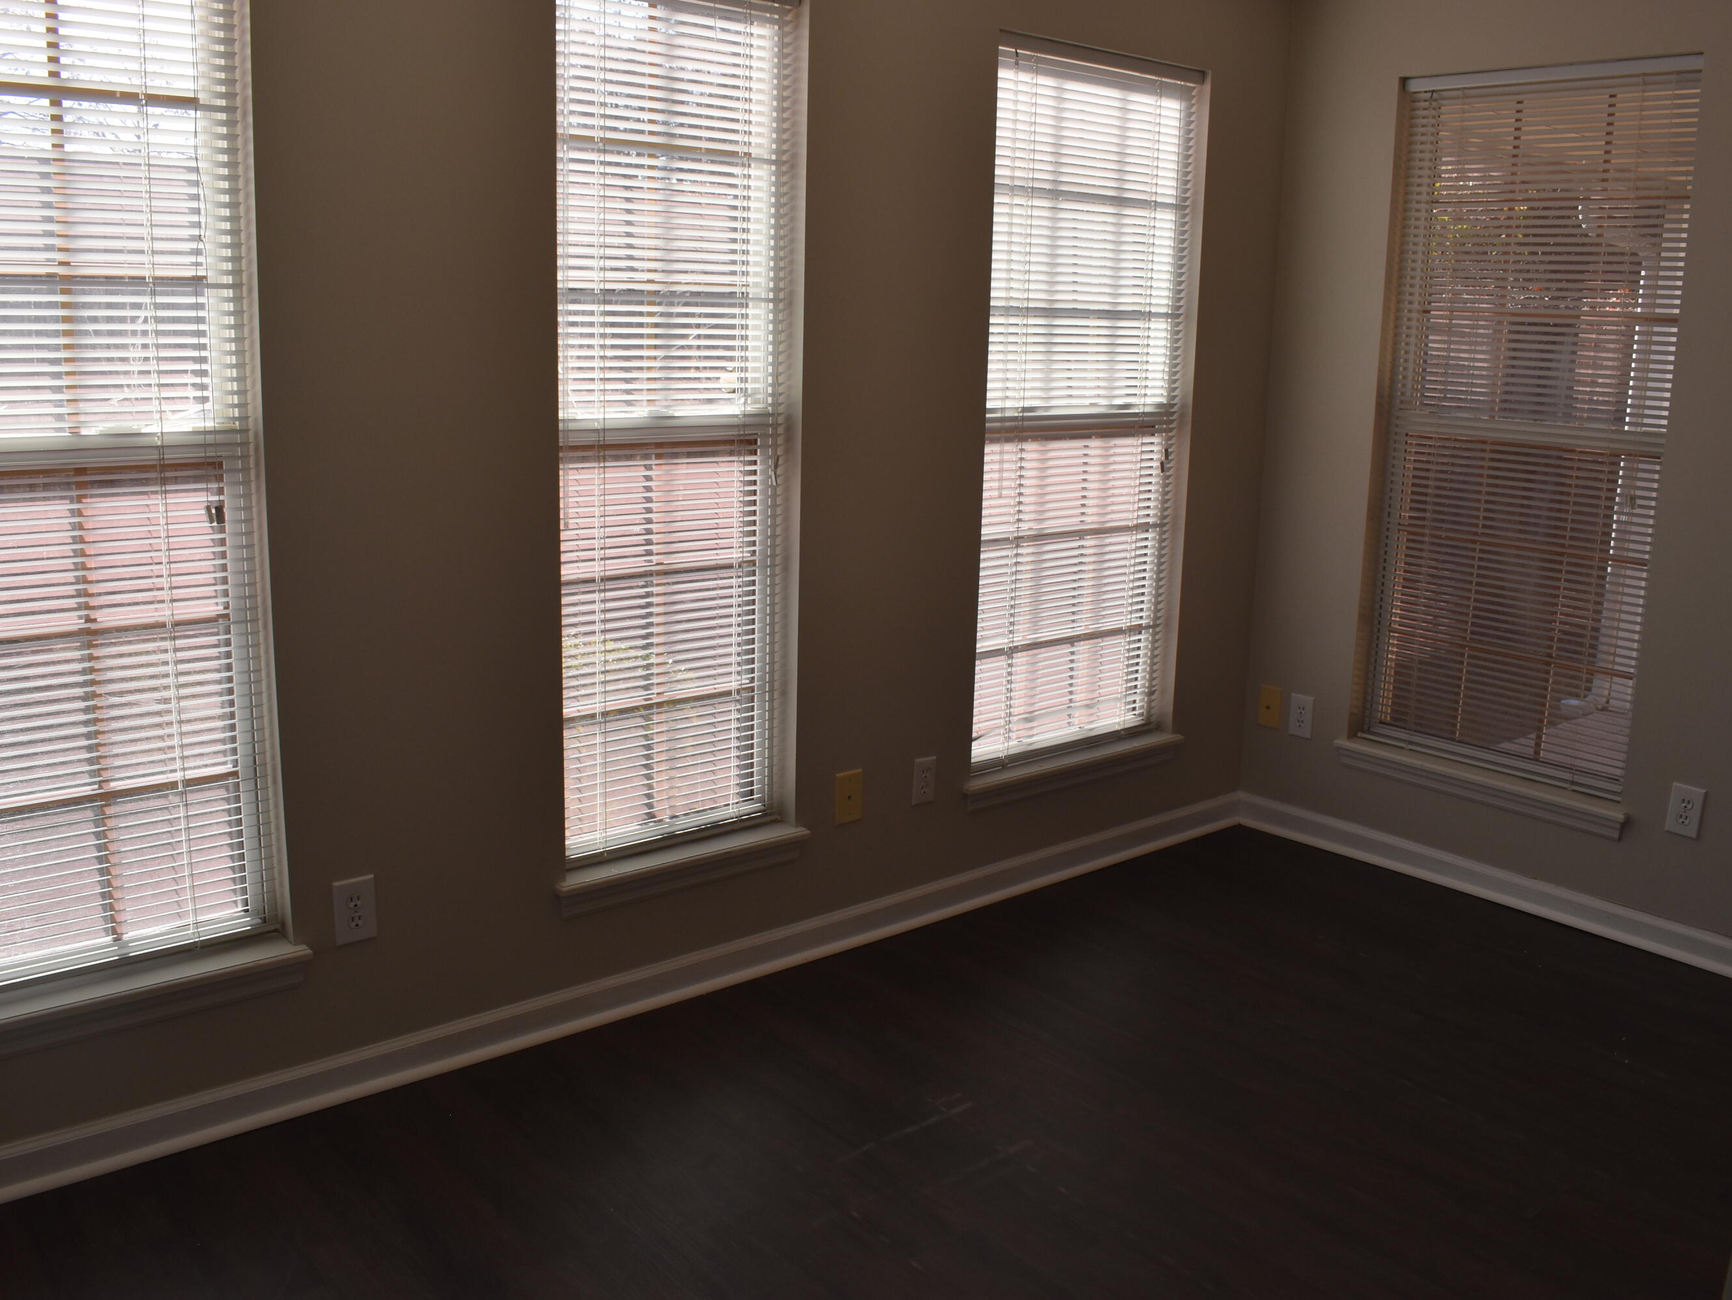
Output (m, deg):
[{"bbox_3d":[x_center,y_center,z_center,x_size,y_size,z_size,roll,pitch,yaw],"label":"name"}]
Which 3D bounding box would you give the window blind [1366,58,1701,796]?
[{"bbox_3d":[1.611,-0.534,3.706,0.110,1.740,0.750,-9,16,-39],"label":"window blind"}]

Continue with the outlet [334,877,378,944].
[{"bbox_3d":[-0.919,0.467,2.631,0.076,0.120,0.009,-9,16,-39],"label":"outlet"}]

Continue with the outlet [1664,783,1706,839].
[{"bbox_3d":[1.921,0.377,3.430,0.009,0.120,0.076,-9,16,-39],"label":"outlet"}]

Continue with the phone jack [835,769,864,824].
[{"bbox_3d":[-0.038,0.336,3.367,0.076,0.120,0.009,-9,16,-39],"label":"phone jack"}]

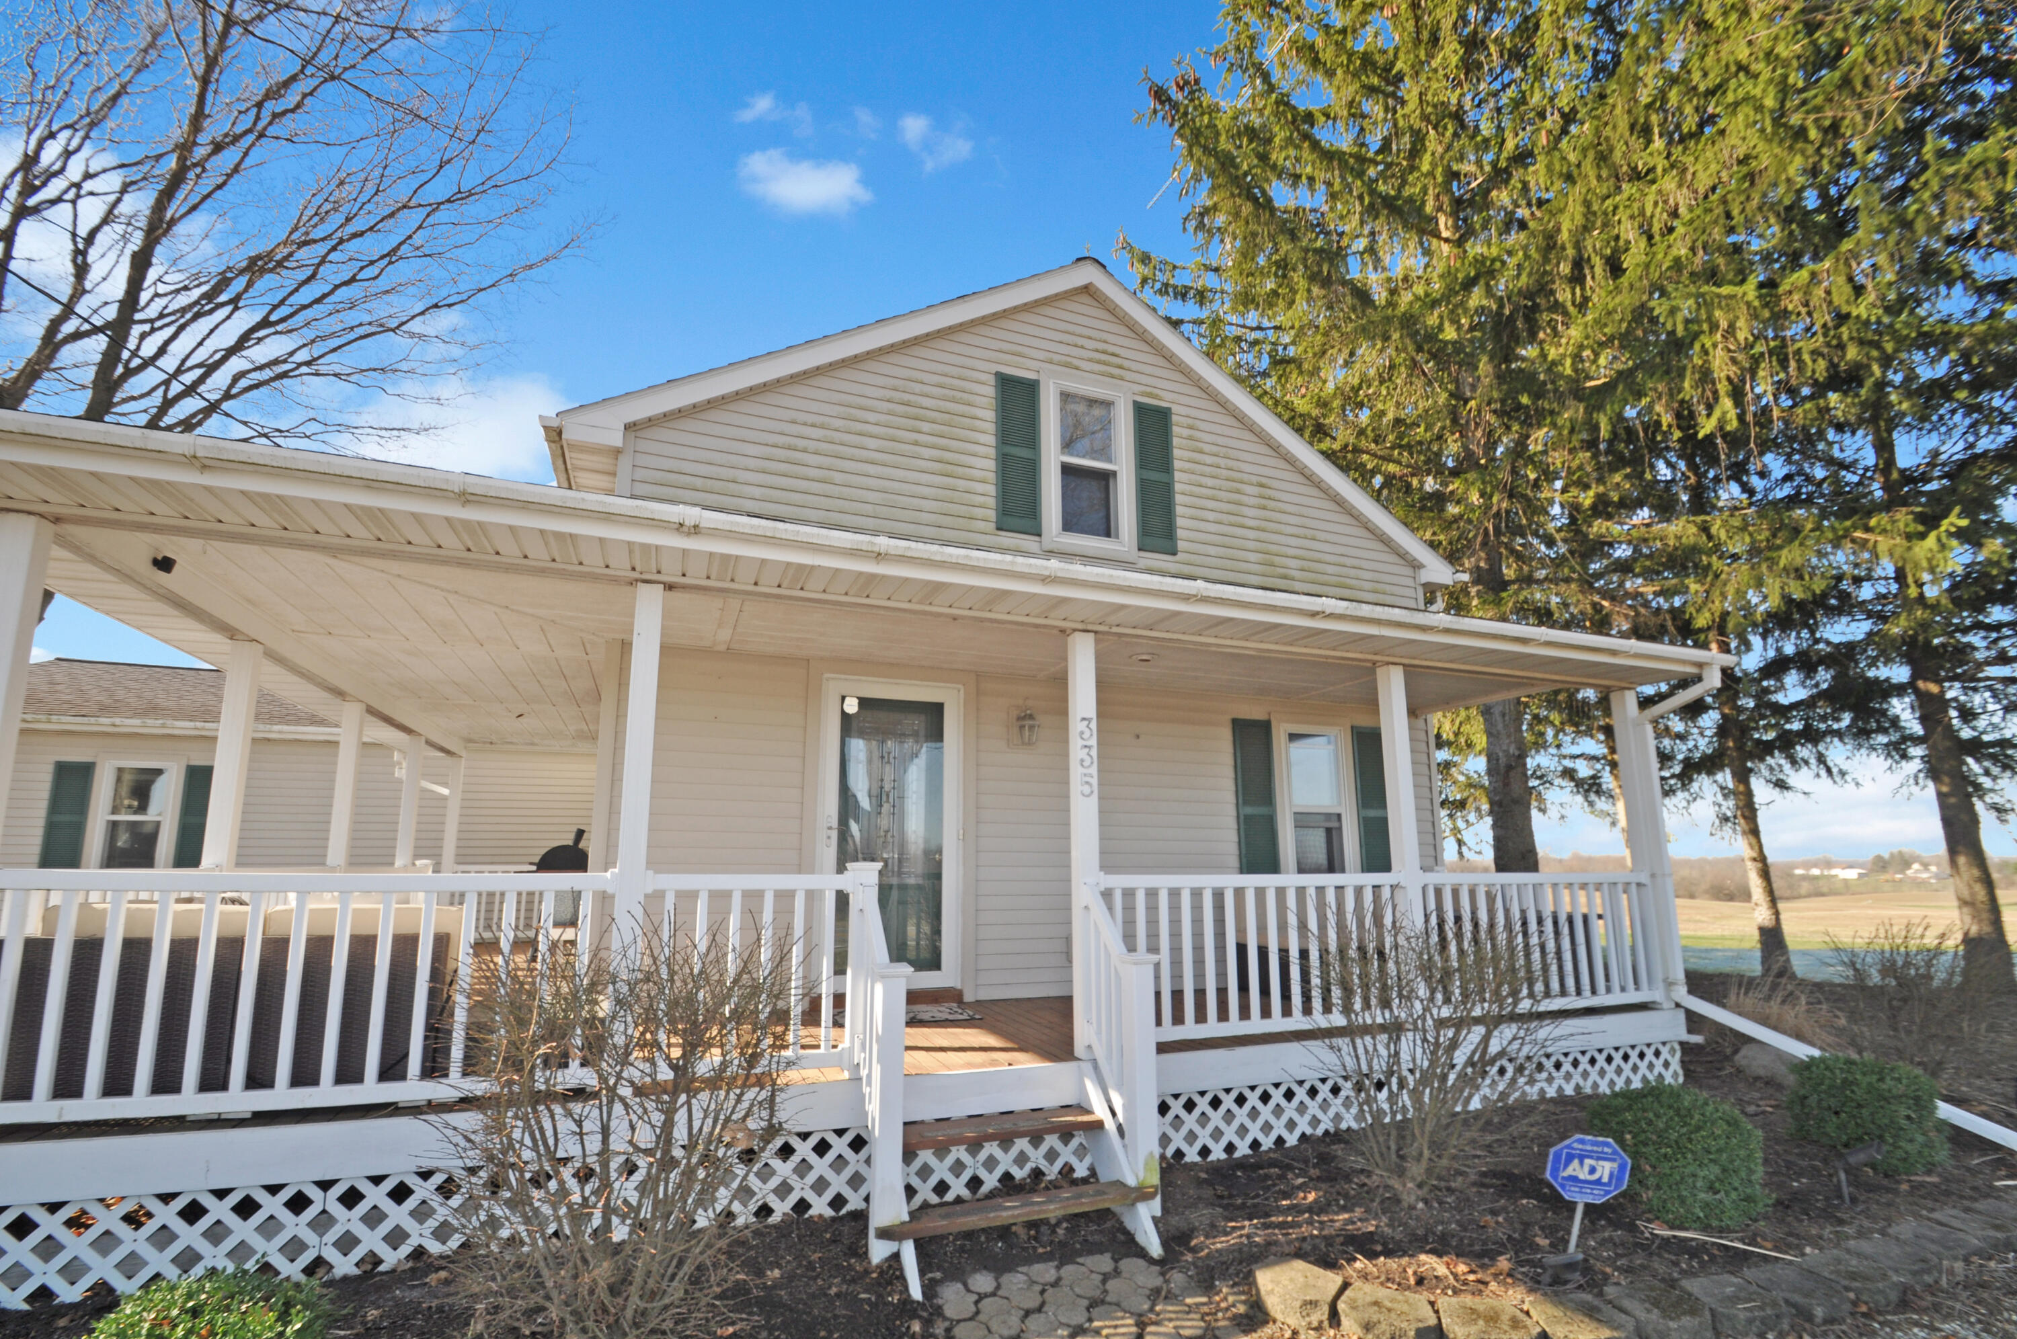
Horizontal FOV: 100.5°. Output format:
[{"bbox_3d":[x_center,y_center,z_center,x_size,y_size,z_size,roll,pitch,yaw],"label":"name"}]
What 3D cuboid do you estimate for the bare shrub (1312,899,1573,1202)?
[{"bbox_3d":[2.093,1.792,4.098,1.020,1.270,1.000,5,-12,-21],"label":"bare shrub"}]

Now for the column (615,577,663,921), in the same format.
[{"bbox_3d":[-1.625,0.676,3.654,0.105,2.174,0.105,5,-12,-21],"label":"column"}]

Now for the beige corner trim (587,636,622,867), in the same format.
[{"bbox_3d":[-2.456,0.927,5.032,0.110,2.265,0.110,5,-12,-21],"label":"beige corner trim"}]

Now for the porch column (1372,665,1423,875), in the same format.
[{"bbox_3d":[2.453,1.058,5.214,0.105,2.210,0.105,5,-12,-21],"label":"porch column"}]

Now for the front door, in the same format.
[{"bbox_3d":[-0.785,1.095,5.658,0.960,2.060,0.090,5,-12,-21],"label":"front door"}]

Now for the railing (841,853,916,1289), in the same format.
[{"bbox_3d":[-0.535,1.555,3.485,0.140,1.460,0.880,5,-12,-21],"label":"railing"}]

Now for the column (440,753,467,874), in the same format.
[{"bbox_3d":[-6.436,2.086,9.699,0.105,2.150,0.105,5,-12,-21],"label":"column"}]

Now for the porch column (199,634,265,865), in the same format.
[{"bbox_3d":[-4.399,0.884,4.719,0.105,2.150,0.105,5,-12,-21],"label":"porch column"}]

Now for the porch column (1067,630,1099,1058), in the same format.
[{"bbox_3d":[0.404,0.874,4.429,0.105,2.195,0.105,5,-12,-21],"label":"porch column"}]

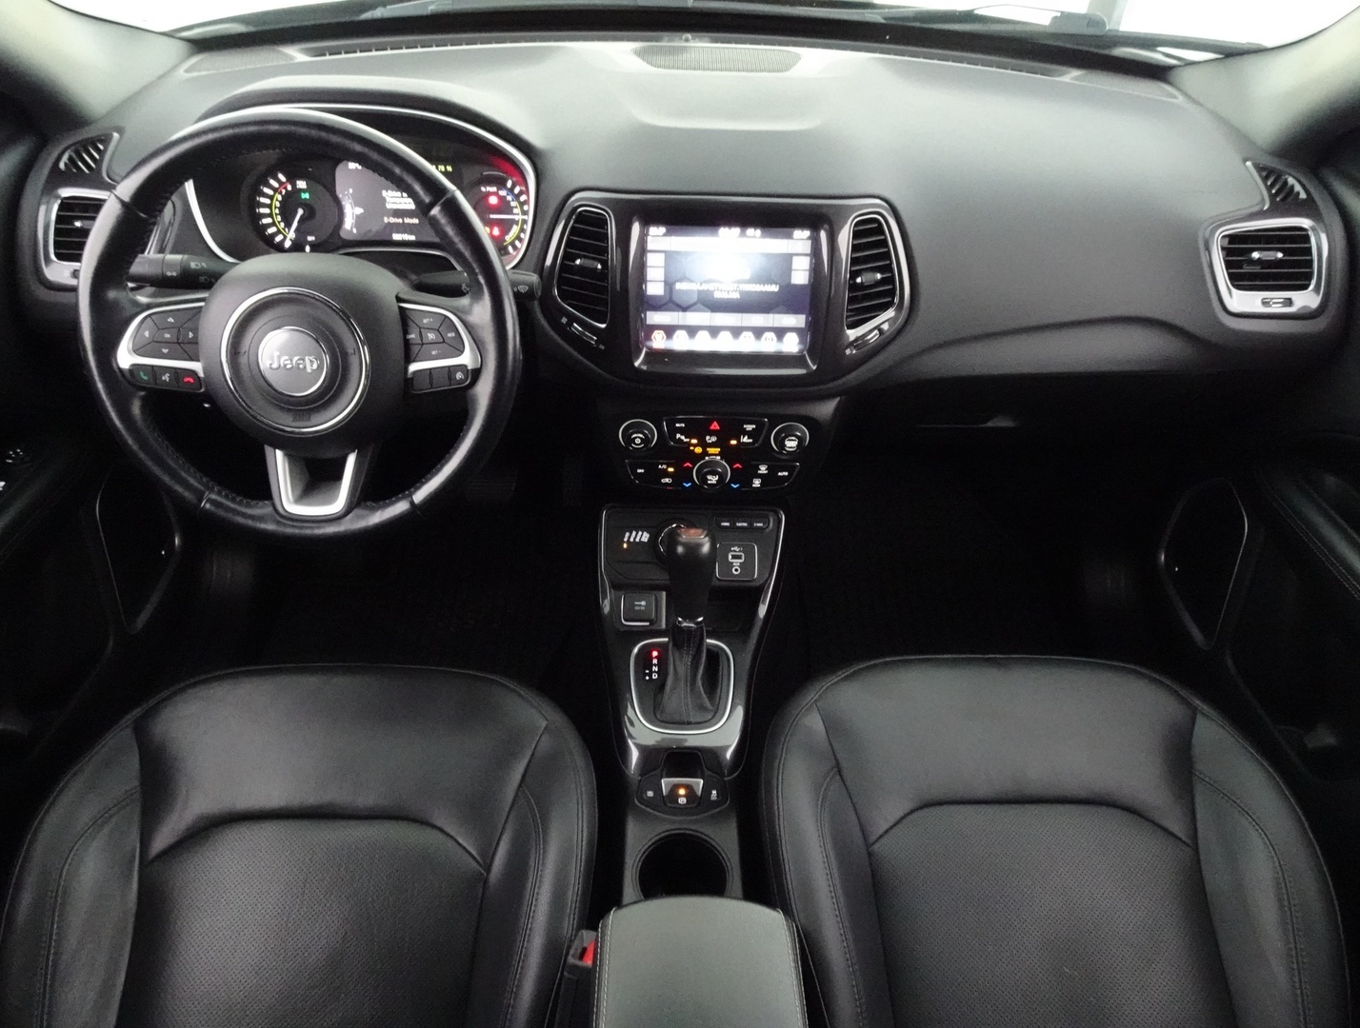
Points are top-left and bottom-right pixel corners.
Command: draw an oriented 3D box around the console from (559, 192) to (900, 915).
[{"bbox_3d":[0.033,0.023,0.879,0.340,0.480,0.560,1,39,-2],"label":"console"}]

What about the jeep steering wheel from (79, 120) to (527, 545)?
[{"bbox_3d":[-0.330,-0.147,0.834,0.378,0.378,0.110,1,19,-2],"label":"jeep steering wheel"}]

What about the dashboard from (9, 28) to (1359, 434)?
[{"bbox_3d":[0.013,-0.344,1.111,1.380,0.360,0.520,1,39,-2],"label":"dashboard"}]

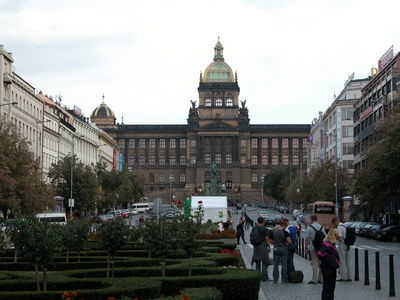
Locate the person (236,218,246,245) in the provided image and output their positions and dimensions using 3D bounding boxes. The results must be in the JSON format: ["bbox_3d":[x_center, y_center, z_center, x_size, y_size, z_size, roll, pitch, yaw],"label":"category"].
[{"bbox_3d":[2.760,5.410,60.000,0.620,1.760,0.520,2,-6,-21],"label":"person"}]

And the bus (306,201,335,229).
[{"bbox_3d":[14.170,7.800,106.500,2.500,3.300,10.200,0,-5,1],"label":"bus"}]

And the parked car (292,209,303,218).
[{"bbox_3d":[16.350,10.700,149.000,1.750,1.520,4.300,0,-5,1],"label":"parked car"}]

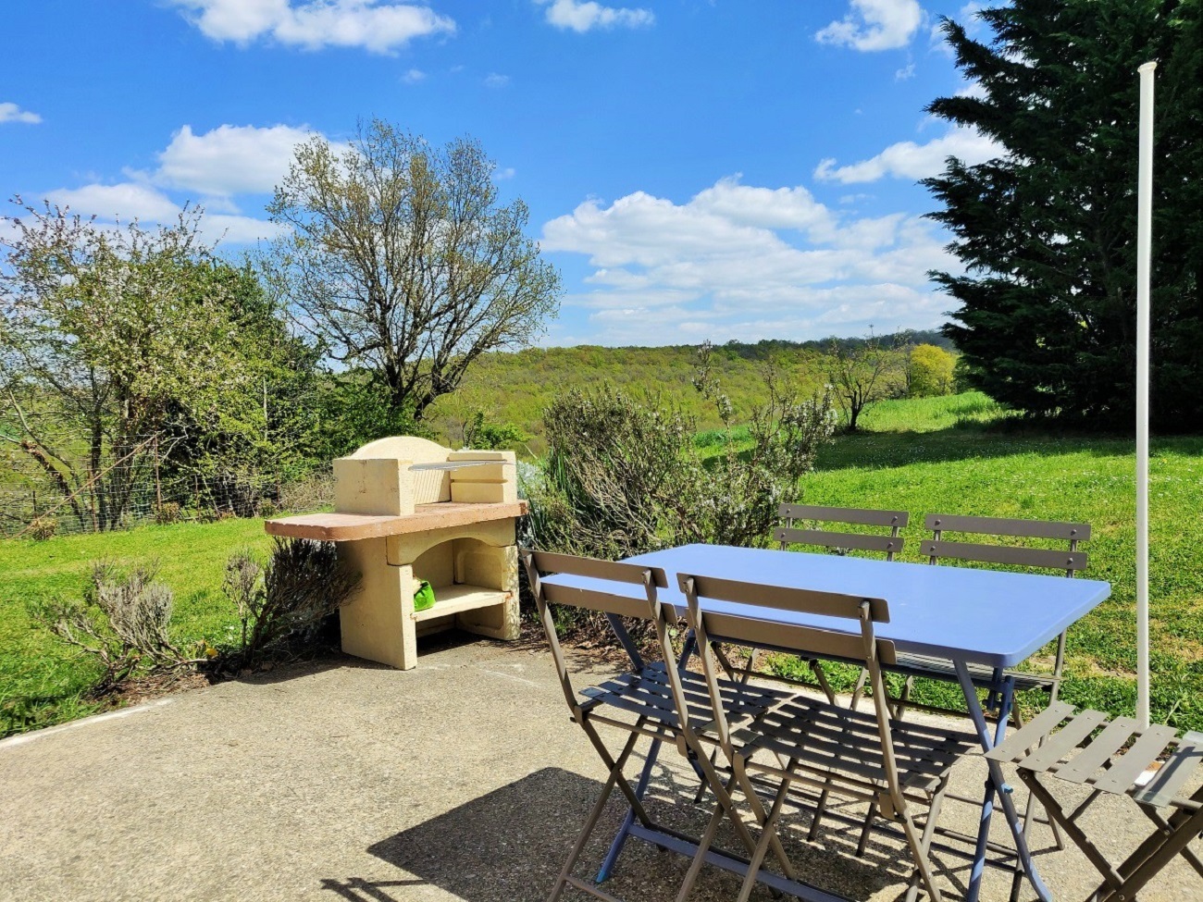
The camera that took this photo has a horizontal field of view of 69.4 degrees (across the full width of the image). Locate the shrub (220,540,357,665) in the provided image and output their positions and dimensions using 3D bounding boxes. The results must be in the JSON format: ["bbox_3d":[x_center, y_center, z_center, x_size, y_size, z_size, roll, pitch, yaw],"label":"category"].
[{"bbox_3d":[-1.516,0.732,4.240,0.620,0.600,0.580,-1,2,0],"label":"shrub"}]

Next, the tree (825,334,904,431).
[{"bbox_3d":[9.087,-2.353,30.000,2.700,3.350,2.600,-1,2,0],"label":"tree"}]

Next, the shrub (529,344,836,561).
[{"bbox_3d":[0.463,0.163,4.950,1.600,1.500,1.300,-1,2,0],"label":"shrub"}]

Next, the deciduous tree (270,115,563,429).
[{"bbox_3d":[-4.039,-3.402,19.000,6.200,7.600,5.800,-1,2,0],"label":"deciduous tree"}]

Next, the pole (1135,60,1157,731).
[{"bbox_3d":[1.646,-0.076,2.633,0.060,2.166,0.060,-1,2,0],"label":"pole"}]

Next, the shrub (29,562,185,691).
[{"bbox_3d":[-2.206,0.774,3.880,0.620,0.530,0.550,-1,2,0],"label":"shrub"}]

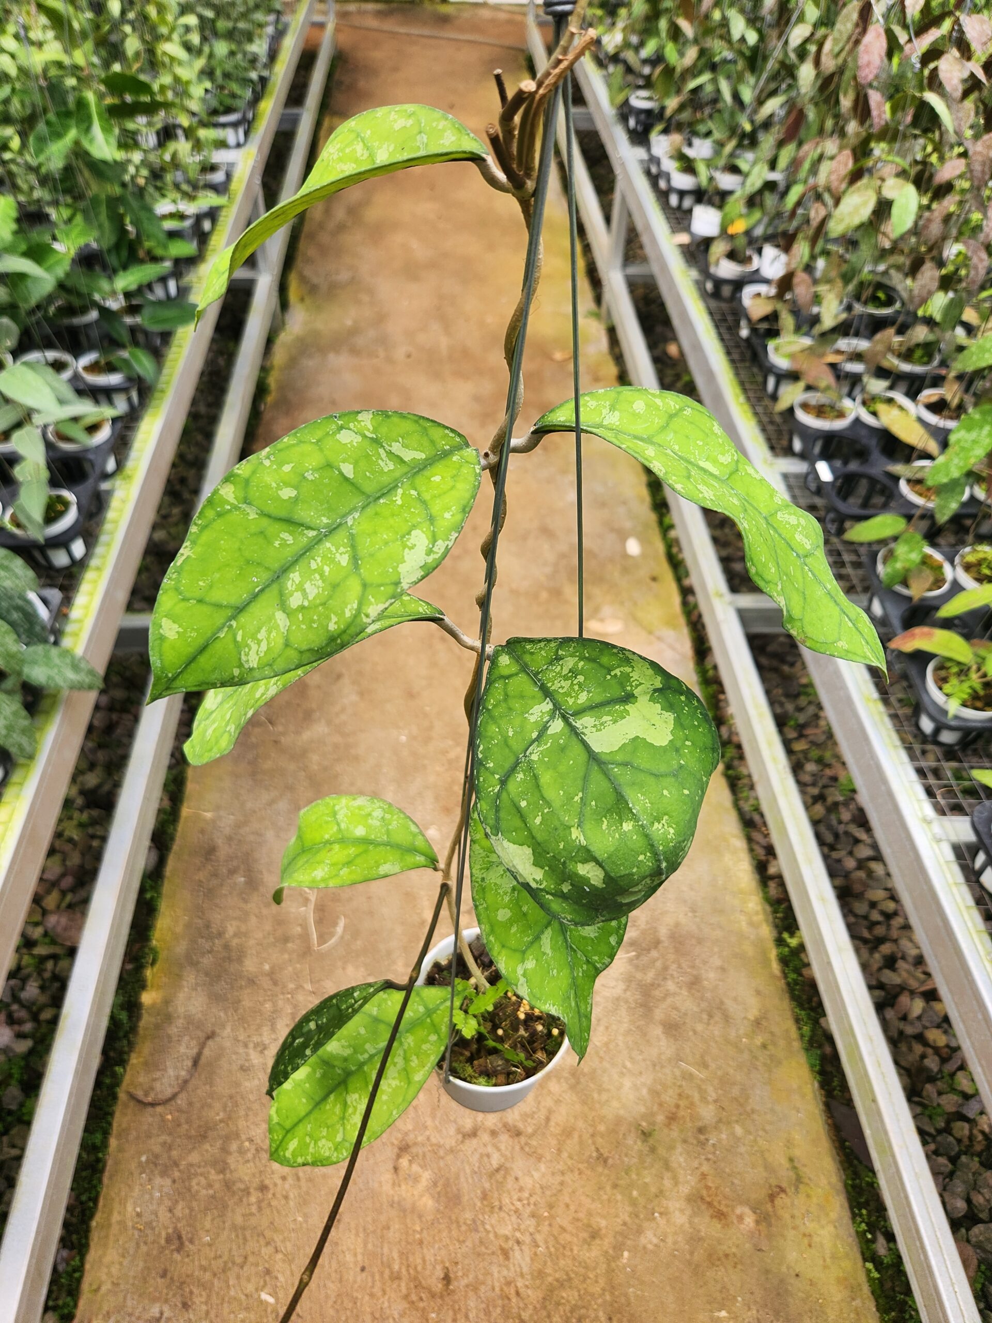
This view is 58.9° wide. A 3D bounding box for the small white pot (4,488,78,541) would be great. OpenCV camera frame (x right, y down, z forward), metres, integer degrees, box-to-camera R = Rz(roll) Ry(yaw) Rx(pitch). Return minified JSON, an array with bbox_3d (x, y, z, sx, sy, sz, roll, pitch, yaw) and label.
[{"bbox_3d":[-0.602,-0.173,1.183,0.100,0.076,0.100,-1,48,-4],"label":"small white pot"}]

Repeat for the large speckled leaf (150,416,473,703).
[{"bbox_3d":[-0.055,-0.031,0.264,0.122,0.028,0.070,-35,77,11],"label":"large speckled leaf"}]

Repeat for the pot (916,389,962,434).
[{"bbox_3d":[0.729,-0.380,1.448,0.100,0.076,0.100,2,48,-2],"label":"pot"}]

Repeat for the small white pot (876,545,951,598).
[{"bbox_3d":[0.567,-0.093,1.223,0.100,0.088,0.100,1,48,-1],"label":"small white pot"}]

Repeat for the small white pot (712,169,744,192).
[{"bbox_3d":[0.554,-1.135,2.099,0.100,0.076,0.100,2,48,-2],"label":"small white pot"}]

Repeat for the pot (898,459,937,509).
[{"bbox_3d":[0.660,-0.239,1.359,0.100,0.088,0.100,1,48,-1],"label":"pot"}]

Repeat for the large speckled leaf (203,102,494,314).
[{"bbox_3d":[-0.036,-0.106,0.207,0.084,0.032,0.043,-21,45,18],"label":"large speckled leaf"}]

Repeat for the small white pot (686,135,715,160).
[{"bbox_3d":[0.519,-1.288,2.237,0.100,0.076,0.100,2,48,-2],"label":"small white pot"}]

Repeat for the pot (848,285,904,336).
[{"bbox_3d":[0.751,-0.687,1.769,0.100,0.090,0.100,1,48,-1],"label":"pot"}]

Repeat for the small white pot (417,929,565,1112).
[{"bbox_3d":[-0.002,0.236,0.564,0.100,0.088,0.100,1,48,-1],"label":"small white pot"}]

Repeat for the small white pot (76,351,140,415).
[{"bbox_3d":[-0.621,-0.453,1.437,0.100,0.076,0.100,-1,48,-4],"label":"small white pot"}]

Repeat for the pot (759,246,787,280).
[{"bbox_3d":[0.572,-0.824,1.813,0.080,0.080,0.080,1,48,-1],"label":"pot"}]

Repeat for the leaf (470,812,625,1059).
[{"bbox_3d":[0.022,0.107,0.365,0.070,0.137,0.025,-23,20,-14],"label":"leaf"}]

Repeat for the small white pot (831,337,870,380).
[{"bbox_3d":[0.643,-0.525,1.617,0.100,0.088,0.100,1,48,-1],"label":"small white pot"}]

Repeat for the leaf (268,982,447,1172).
[{"bbox_3d":[-0.074,0.226,0.478,0.130,0.025,0.068,-40,63,-14],"label":"leaf"}]

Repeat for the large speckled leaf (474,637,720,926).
[{"bbox_3d":[0.032,0.037,0.275,0.080,0.036,0.102,-28,69,-14],"label":"large speckled leaf"}]

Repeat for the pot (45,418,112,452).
[{"bbox_3d":[-0.658,-0.336,1.422,0.100,0.088,0.100,-2,48,-3],"label":"pot"}]

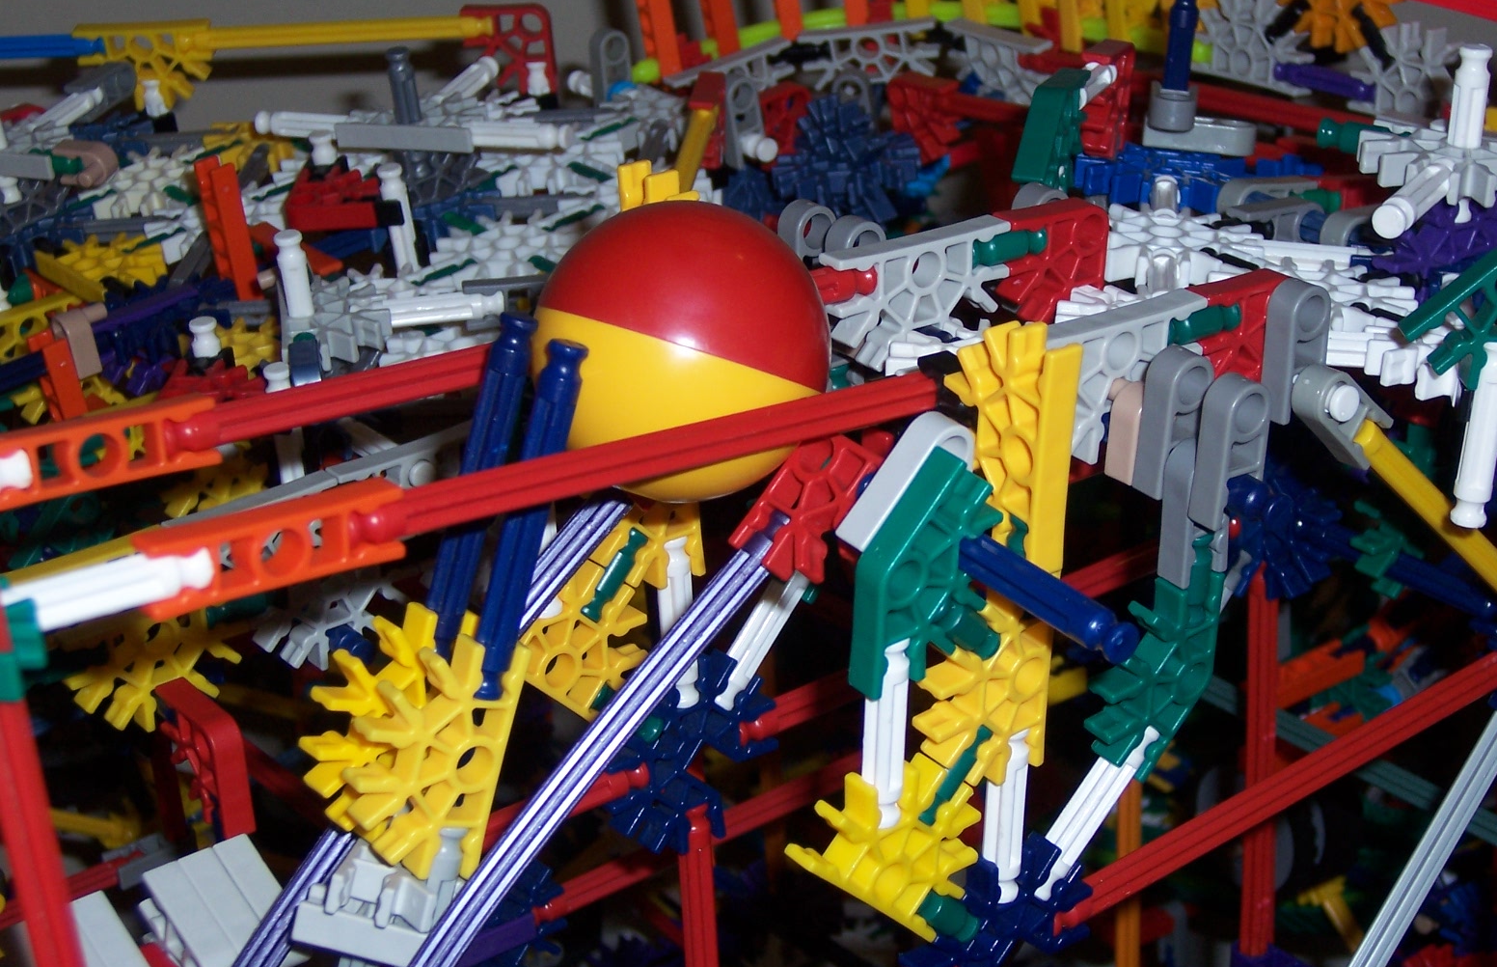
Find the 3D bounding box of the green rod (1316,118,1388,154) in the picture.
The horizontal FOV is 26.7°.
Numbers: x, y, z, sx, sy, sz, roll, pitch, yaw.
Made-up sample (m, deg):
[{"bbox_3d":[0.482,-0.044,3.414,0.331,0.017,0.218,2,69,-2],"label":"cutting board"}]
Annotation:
[{"bbox_3d":[0.112,-0.063,0.576,0.017,0.006,0.006,7,0,14],"label":"green rod"}]

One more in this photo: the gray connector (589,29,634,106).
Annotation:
[{"bbox_3d":[-0.040,-0.119,0.913,0.010,0.024,0.006,-21,29,-31],"label":"gray connector"}]

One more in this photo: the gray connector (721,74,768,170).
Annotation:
[{"bbox_3d":[-0.002,-0.097,0.840,0.010,0.024,0.006,-26,34,-26],"label":"gray connector"}]

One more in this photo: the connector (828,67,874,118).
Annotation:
[{"bbox_3d":[0.030,-0.102,0.870,0.010,0.024,0.006,-5,31,11],"label":"connector"}]

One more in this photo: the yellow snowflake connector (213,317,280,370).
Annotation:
[{"bbox_3d":[-0.117,-0.032,0.755,0.024,0.006,0.039,-26,33,-29],"label":"yellow snowflake connector"}]

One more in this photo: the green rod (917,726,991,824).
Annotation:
[{"bbox_3d":[0.032,0.044,0.479,0.006,0.006,0.017,35,77,0],"label":"green rod"}]

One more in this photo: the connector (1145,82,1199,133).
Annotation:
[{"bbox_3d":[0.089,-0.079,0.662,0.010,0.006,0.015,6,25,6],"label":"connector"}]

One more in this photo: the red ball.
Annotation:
[{"bbox_3d":[-0.010,-0.020,0.478,0.045,0.045,0.045,-2,26,1],"label":"red ball"}]

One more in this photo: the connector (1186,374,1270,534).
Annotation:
[{"bbox_3d":[0.078,-0.005,0.511,0.010,0.024,0.006,-16,31,-35],"label":"connector"}]

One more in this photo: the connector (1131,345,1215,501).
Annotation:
[{"bbox_3d":[0.070,-0.011,0.519,0.010,0.024,0.006,-17,32,-36],"label":"connector"}]

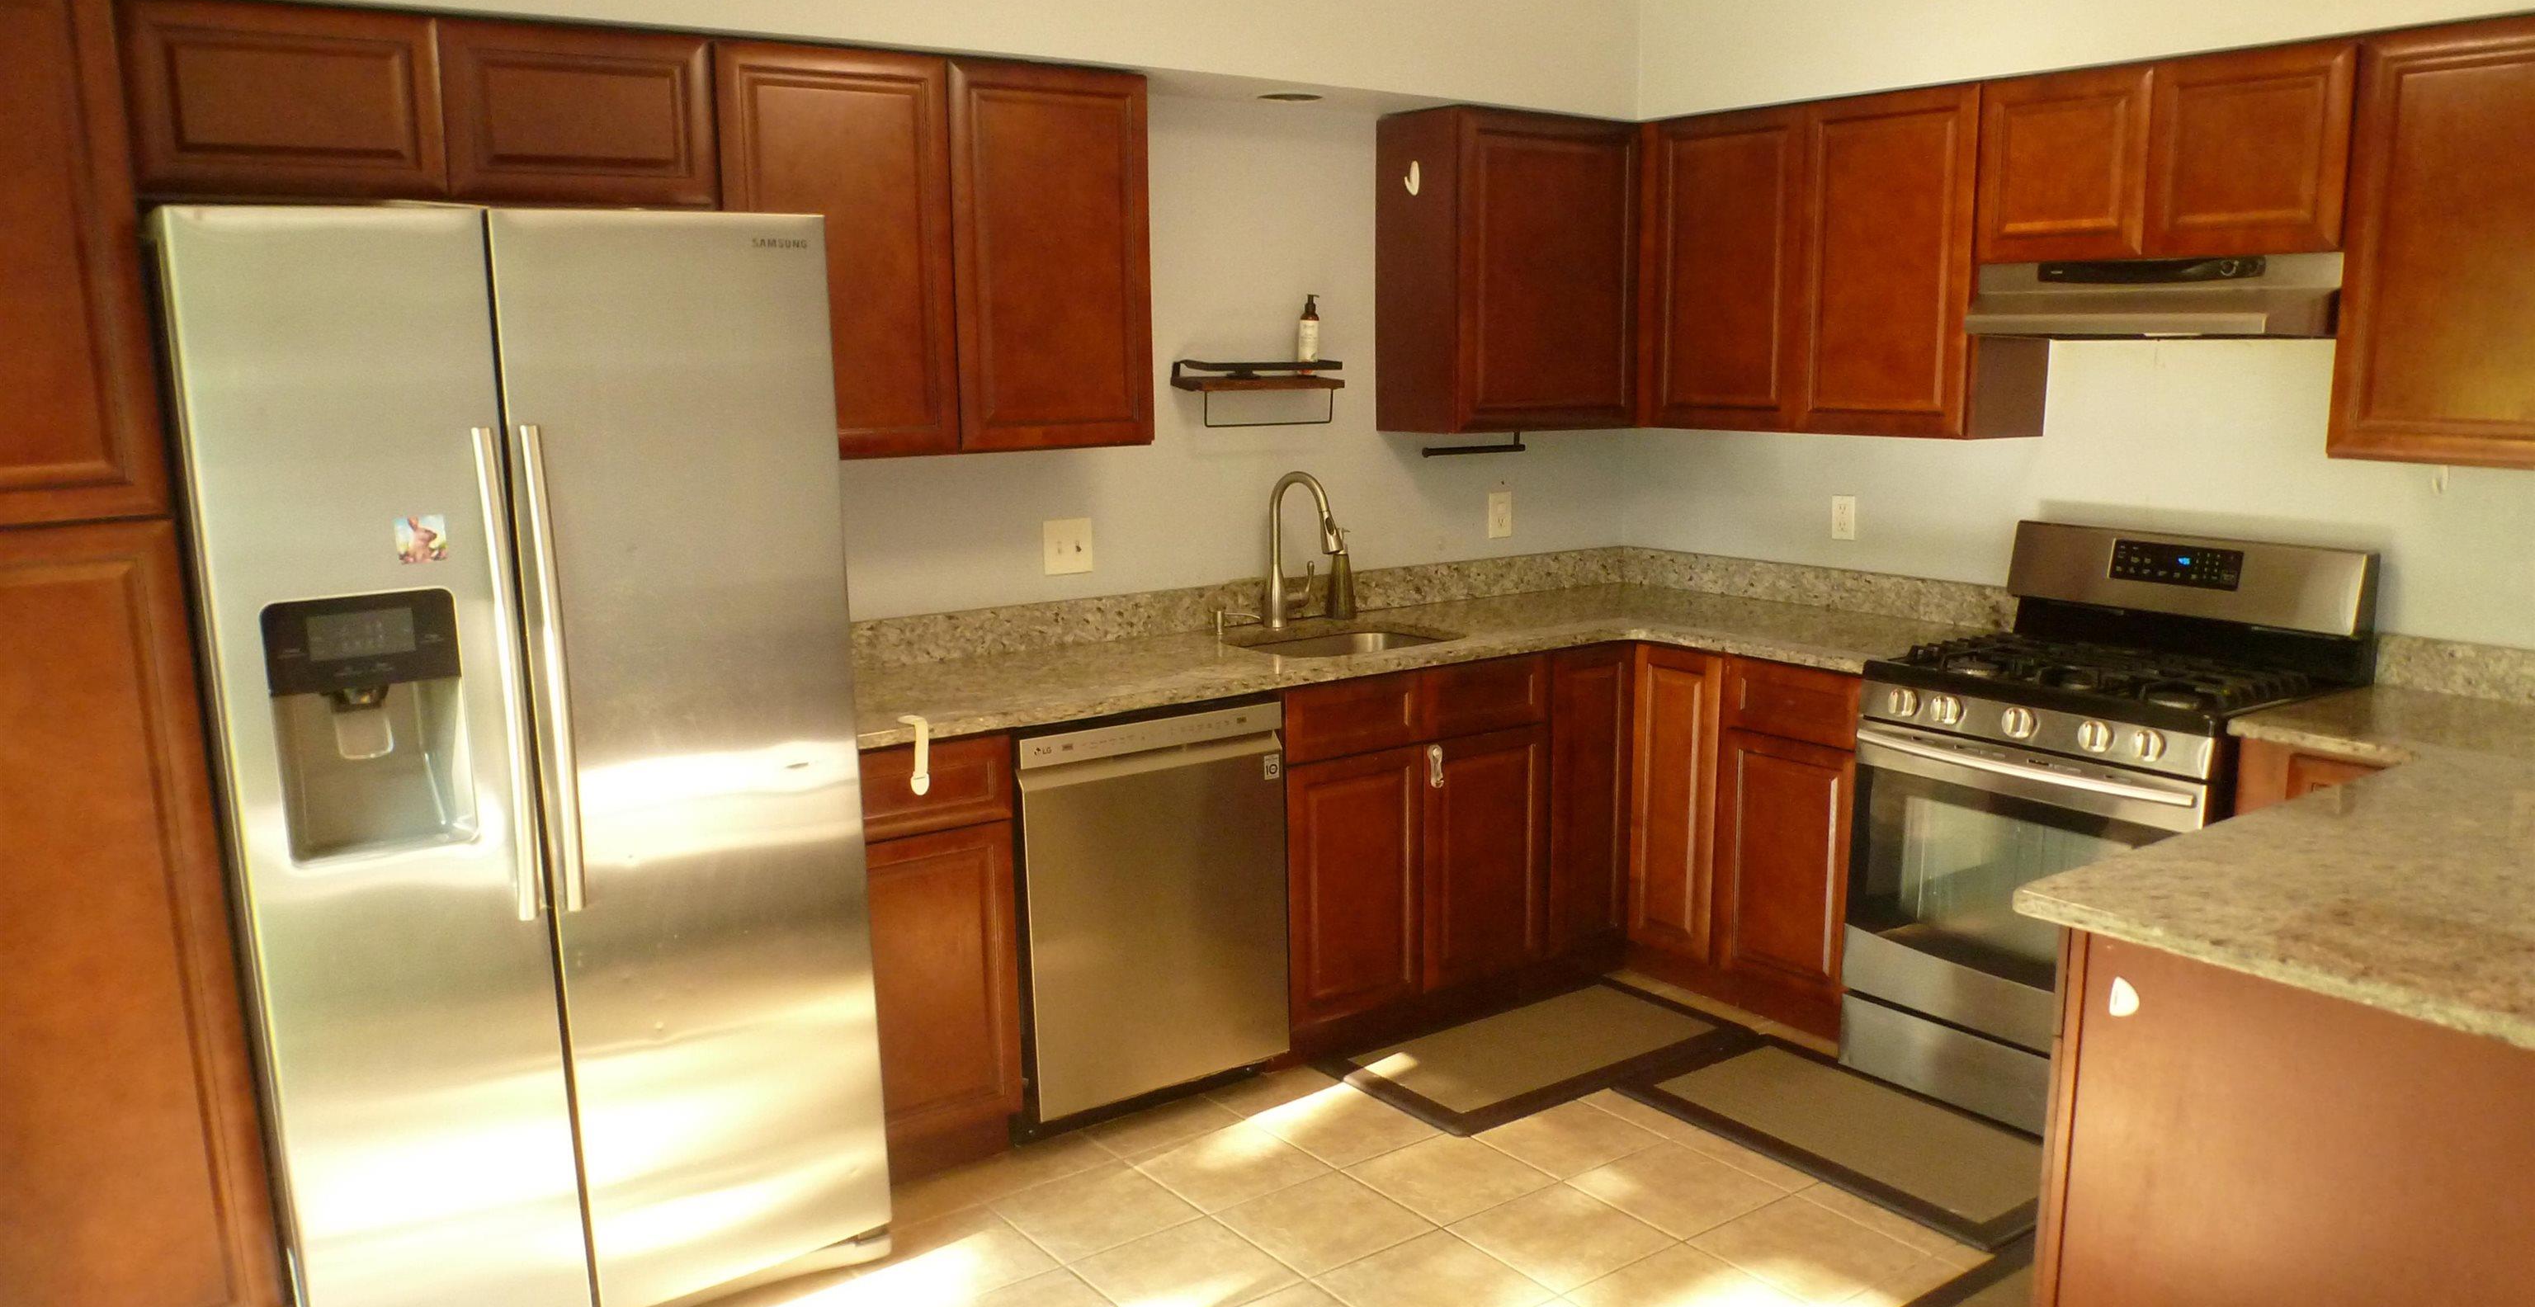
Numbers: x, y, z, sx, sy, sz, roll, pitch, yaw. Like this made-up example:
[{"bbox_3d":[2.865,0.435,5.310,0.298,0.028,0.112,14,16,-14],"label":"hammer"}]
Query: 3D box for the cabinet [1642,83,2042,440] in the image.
[{"bbox_3d":[1.363,-0.927,4.256,0.318,0.764,0.972,-8,12,-34],"label":"cabinet"}]

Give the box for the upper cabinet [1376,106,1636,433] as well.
[{"bbox_3d":[0.625,-0.967,4.513,0.625,0.764,0.318,-8,12,-34],"label":"upper cabinet"}]

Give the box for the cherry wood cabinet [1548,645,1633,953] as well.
[{"bbox_3d":[0.620,0.341,4.598,0.283,0.815,0.612,-7,12,-35],"label":"cherry wood cabinet"}]

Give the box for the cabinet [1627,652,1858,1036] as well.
[{"bbox_3d":[1.357,0.415,4.352,0.622,0.885,0.658,-7,12,-35],"label":"cabinet"}]

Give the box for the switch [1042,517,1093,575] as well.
[{"bbox_3d":[-0.455,-0.245,4.057,0.119,0.118,0.014,-8,12,-34],"label":"switch"}]

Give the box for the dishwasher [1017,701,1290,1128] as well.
[{"bbox_3d":[-0.385,0.500,3.836,0.605,0.845,0.620,-8,12,-34],"label":"dishwasher"}]

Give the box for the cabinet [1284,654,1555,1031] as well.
[{"bbox_3d":[0.168,0.422,4.239,0.767,0.866,0.625,-8,12,-34],"label":"cabinet"}]

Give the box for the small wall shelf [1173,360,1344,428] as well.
[{"bbox_3d":[-0.015,-0.635,4.286,0.430,0.160,0.128,-7,12,-35],"label":"small wall shelf"}]

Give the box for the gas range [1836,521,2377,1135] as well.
[{"bbox_3d":[1.744,0.366,3.735,0.663,1.190,0.764,-7,12,-35],"label":"gas range"}]

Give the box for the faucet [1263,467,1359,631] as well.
[{"bbox_3d":[0.116,-0.255,4.337,0.130,0.382,0.248,-7,12,-35],"label":"faucet"}]

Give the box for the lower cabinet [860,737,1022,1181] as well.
[{"bbox_3d":[-0.818,0.559,3.595,0.380,0.885,0.612,-7,12,-35],"label":"lower cabinet"}]

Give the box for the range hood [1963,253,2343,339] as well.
[{"bbox_3d":[1.805,-0.718,3.539,0.450,0.150,0.745,-8,12,-34],"label":"range hood"}]

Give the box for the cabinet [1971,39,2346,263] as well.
[{"bbox_3d":[1.889,-1.004,3.599,0.320,0.395,0.764,-7,12,-35],"label":"cabinet"}]

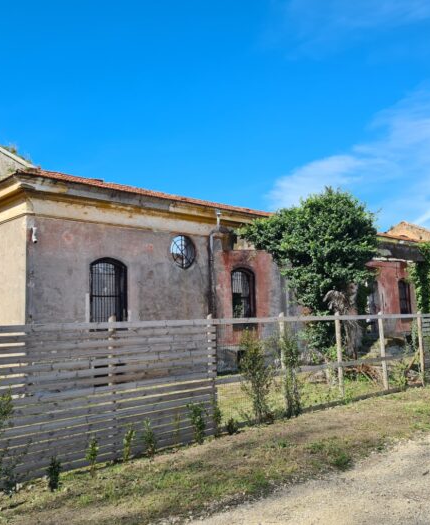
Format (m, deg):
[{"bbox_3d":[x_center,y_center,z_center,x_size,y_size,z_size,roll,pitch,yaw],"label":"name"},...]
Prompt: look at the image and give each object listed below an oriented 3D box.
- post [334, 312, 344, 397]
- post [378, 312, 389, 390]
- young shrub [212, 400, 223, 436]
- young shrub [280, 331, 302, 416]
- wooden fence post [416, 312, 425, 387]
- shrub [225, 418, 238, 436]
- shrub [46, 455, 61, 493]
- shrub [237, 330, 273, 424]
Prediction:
[{"bbox_3d":[2.407,1.773,10.071,0.090,1.625,0.090,5,-10,-43],"label":"post"},{"bbox_3d":[3.620,1.909,11.230,0.090,1.676,0.090,5,-10,-43],"label":"post"},{"bbox_3d":[0.036,2.217,7.477,0.166,0.497,0.166,-2,-7,0],"label":"young shrub"},{"bbox_3d":[1.242,1.819,8.652,0.351,1.455,0.351,-2,-7,0],"label":"young shrub"},{"bbox_3d":[4.868,2.059,12.387,0.090,1.757,0.090,5,-10,-43],"label":"wooden fence post"},{"bbox_3d":[0.238,2.379,7.581,0.168,0.252,0.168,-2,-7,0],"label":"shrub"},{"bbox_3d":[-1.623,2.125,5.285,0.156,0.338,0.156,5,-10,-43],"label":"shrub"},{"bbox_3d":[0.625,1.766,8.112,0.539,1.423,0.539,-2,-7,0],"label":"shrub"}]

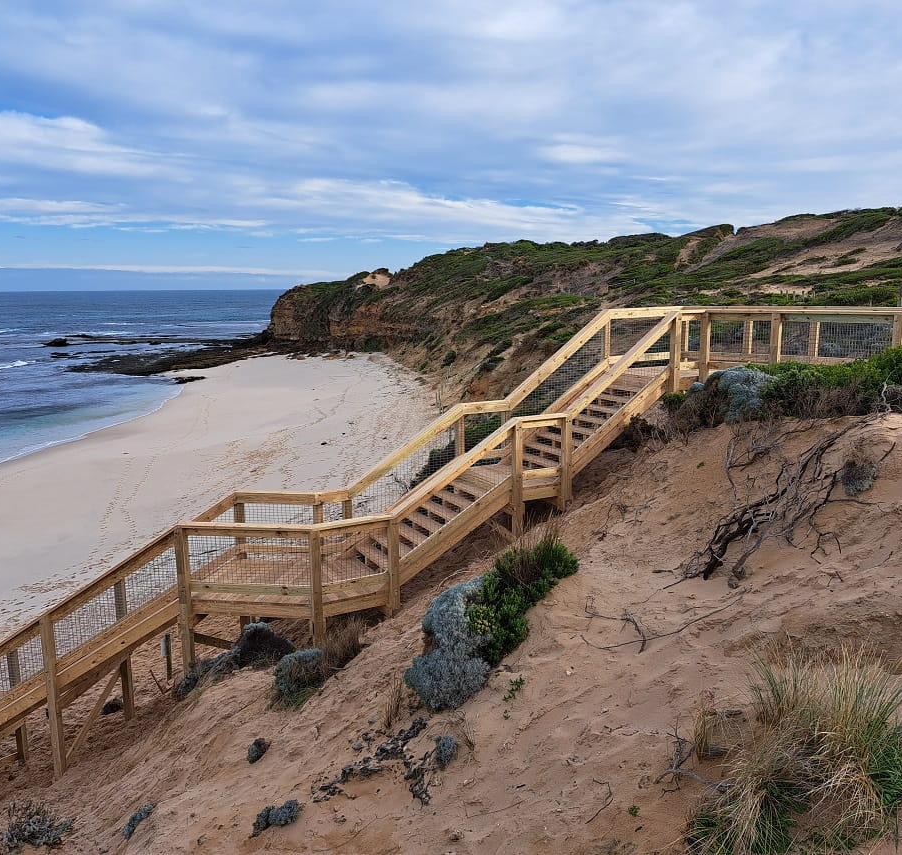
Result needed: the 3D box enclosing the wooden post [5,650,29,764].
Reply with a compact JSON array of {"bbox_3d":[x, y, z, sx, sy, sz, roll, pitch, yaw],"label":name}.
[{"bbox_3d":[-8.180,5.284,14.901,0.135,2.341,0.135,2,10,13],"label":"wooden post"}]

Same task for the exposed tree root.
[{"bbox_3d":[3.496,0.722,8.515,1.950,1.400,1.300,4,11,24],"label":"exposed tree root"}]

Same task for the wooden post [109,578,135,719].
[{"bbox_3d":[-5.952,4.036,14.453,0.125,2.795,0.125,1,10,7],"label":"wooden post"}]

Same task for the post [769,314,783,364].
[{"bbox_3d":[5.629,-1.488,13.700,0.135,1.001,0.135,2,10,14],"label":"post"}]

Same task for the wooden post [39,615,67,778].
[{"bbox_3d":[-6.233,4.266,12.397,0.135,2.748,0.135,2,10,13],"label":"wooden post"}]

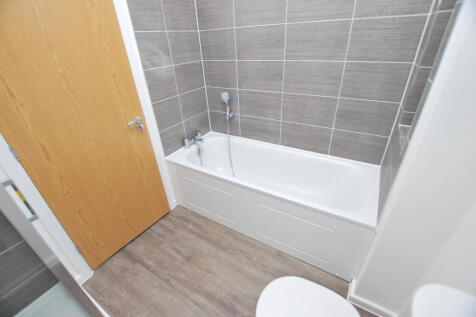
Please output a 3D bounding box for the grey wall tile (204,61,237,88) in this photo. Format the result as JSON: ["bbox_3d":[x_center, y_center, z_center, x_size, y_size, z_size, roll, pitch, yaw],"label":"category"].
[{"bbox_3d":[-0.182,-0.831,1.977,0.404,0.252,0.015,15,35,27],"label":"grey wall tile"}]

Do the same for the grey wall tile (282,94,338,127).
[{"bbox_3d":[0.592,-0.412,1.702,0.450,0.252,0.015,15,35,27],"label":"grey wall tile"}]

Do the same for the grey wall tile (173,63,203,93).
[{"bbox_3d":[-0.457,-0.785,1.925,0.015,0.252,0.398,15,35,27],"label":"grey wall tile"}]

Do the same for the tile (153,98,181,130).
[{"bbox_3d":[-0.621,-0.409,1.804,0.015,0.252,0.292,15,35,27],"label":"tile"}]

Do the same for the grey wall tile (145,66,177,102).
[{"bbox_3d":[-0.623,-0.611,1.639,0.012,0.252,0.286,15,36,28],"label":"grey wall tile"}]

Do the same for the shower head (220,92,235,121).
[{"bbox_3d":[-0.102,-0.512,1.950,0.085,0.260,0.090,15,36,28],"label":"shower head"}]

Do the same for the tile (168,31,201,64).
[{"bbox_3d":[-0.459,-0.977,1.755,0.012,0.252,0.391,15,36,28],"label":"tile"}]

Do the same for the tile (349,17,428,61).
[{"bbox_3d":[0.891,-0.721,1.208,0.388,0.252,0.012,15,36,28],"label":"tile"}]

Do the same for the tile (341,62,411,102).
[{"bbox_3d":[0.940,-0.533,1.381,0.386,0.252,0.015,15,35,27],"label":"tile"}]

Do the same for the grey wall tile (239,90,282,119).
[{"bbox_3d":[0.203,-0.502,1.852,0.445,0.252,0.012,15,36,28],"label":"grey wall tile"}]

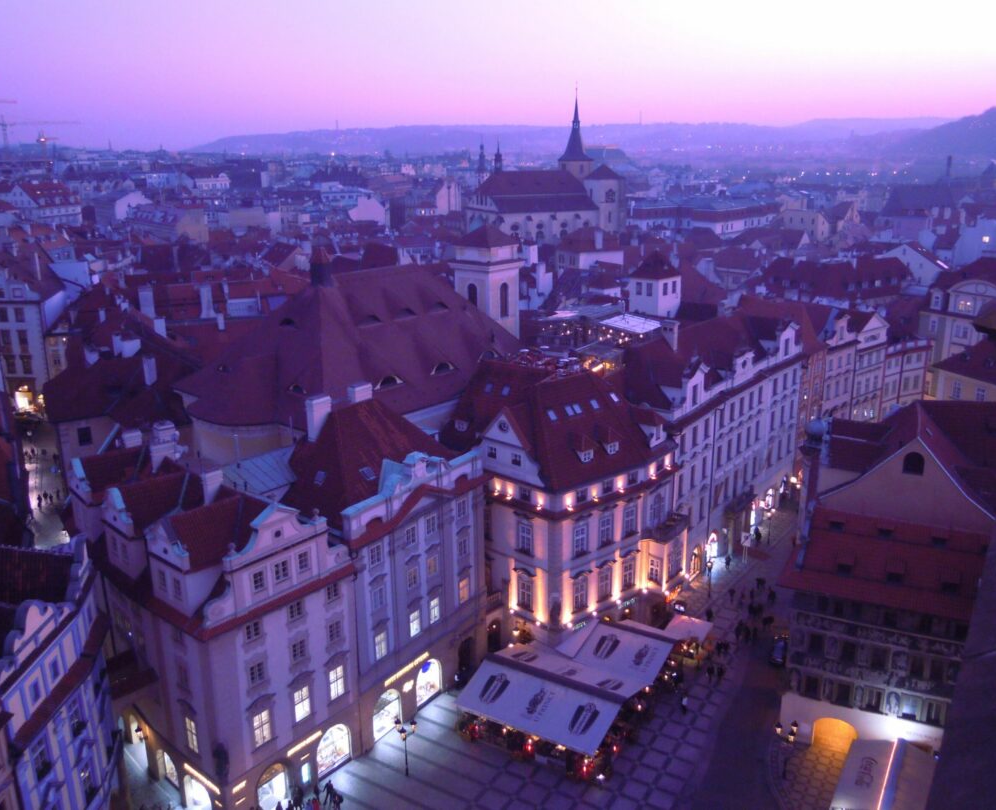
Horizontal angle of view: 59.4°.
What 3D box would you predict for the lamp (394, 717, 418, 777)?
[{"bbox_3d":[-6.217,23.242,59.225,1.450,4.500,1.400,9,20,29],"label":"lamp"}]

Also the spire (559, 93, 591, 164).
[{"bbox_3d":[24.532,-89.853,281.060,8.800,22.500,8.800,-8,19,-22],"label":"spire"}]

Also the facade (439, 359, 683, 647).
[{"bbox_3d":[5.031,8.537,80.396,17.500,19.800,14.500,-15,23,-40],"label":"facade"}]

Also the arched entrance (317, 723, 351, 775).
[{"bbox_3d":[-11.310,23.524,59.976,0.600,3.600,2.950,14,22,38],"label":"arched entrance"}]

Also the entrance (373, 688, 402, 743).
[{"bbox_3d":[-8.220,22.400,63.666,0.600,3.500,2.800,14,22,38],"label":"entrance"}]

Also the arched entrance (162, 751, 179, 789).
[{"bbox_3d":[-22.004,24.503,59.149,1.900,2.400,0.500,14,23,39],"label":"arched entrance"}]

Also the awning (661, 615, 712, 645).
[{"bbox_3d":[15.862,18.453,72.299,3.300,0.600,3.300,8,19,27],"label":"awning"}]

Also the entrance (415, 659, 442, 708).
[{"bbox_3d":[-5.380,21.180,67.588,0.600,3.450,2.850,14,22,38],"label":"entrance"}]

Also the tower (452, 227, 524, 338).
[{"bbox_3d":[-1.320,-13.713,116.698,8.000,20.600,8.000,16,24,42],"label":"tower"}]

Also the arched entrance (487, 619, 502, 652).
[{"bbox_3d":[-0.198,19.133,73.930,0.600,3.500,1.900,14,22,38],"label":"arched entrance"}]

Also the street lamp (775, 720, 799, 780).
[{"bbox_3d":[19.603,23.151,58.795,1.450,4.500,1.400,9,20,29],"label":"street lamp"}]

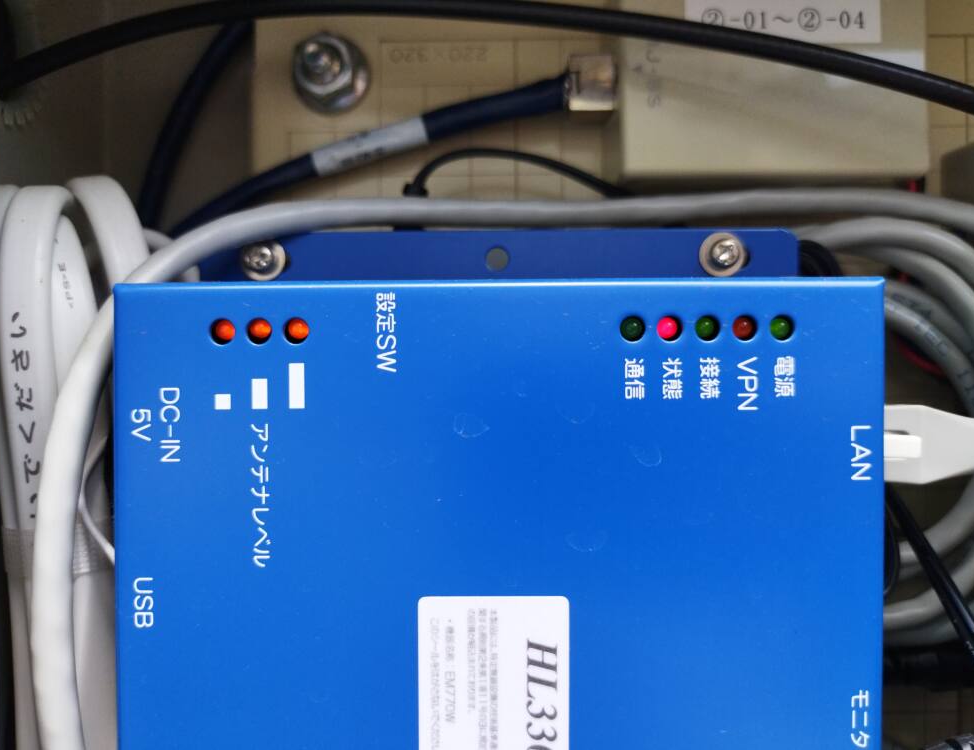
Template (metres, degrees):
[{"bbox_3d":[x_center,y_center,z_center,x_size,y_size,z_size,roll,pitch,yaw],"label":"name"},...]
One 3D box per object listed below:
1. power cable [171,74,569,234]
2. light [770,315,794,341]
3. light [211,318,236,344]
[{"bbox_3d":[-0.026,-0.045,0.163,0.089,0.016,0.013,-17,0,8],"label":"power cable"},{"bbox_3d":[0.051,-0.008,0.135,0.004,0.004,0.004,0,0,0],"label":"light"},{"bbox_3d":[-0.045,-0.008,0.135,0.004,0.004,0.004,0,0,0],"label":"light"}]

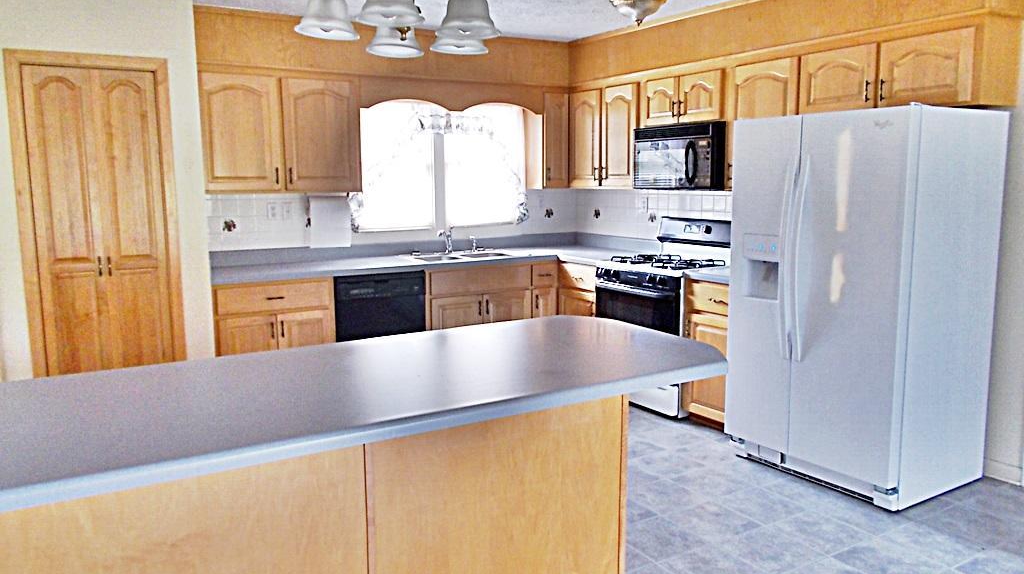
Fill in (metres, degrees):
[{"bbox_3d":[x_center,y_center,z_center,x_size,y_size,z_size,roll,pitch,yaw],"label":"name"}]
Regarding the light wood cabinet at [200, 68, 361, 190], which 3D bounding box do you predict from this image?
[{"bbox_3d":[-1.488,-0.973,4.908,0.988,0.751,0.323,-5,9,-31],"label":"light wood cabinet"}]

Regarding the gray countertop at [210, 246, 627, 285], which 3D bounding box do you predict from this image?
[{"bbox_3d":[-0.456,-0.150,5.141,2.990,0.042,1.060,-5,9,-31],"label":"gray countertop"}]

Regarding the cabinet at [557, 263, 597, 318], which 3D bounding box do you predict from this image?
[{"bbox_3d":[0.725,0.247,5.610,0.640,0.884,0.484,-5,9,-31],"label":"cabinet"}]

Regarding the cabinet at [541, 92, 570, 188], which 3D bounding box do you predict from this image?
[{"bbox_3d":[0.244,-1.117,5.875,0.240,0.730,0.330,-5,9,-31],"label":"cabinet"}]

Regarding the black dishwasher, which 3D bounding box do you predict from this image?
[{"bbox_3d":[-0.981,0.307,5.200,0.612,0.847,0.585,-5,9,-31],"label":"black dishwasher"}]

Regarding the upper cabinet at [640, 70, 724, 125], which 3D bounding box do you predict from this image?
[{"bbox_3d":[1.198,-1.199,4.912,0.323,0.353,0.776,-5,9,-31],"label":"upper cabinet"}]

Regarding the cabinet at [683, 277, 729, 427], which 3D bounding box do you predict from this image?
[{"bbox_3d":[1.396,0.391,4.520,0.640,0.884,0.459,-5,9,-31],"label":"cabinet"}]

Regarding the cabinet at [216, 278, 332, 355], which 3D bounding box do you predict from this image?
[{"bbox_3d":[-1.535,0.360,4.803,0.715,0.866,0.620,-5,9,-31],"label":"cabinet"}]

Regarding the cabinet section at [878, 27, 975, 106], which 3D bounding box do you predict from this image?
[{"bbox_3d":[2.062,-1.025,3.671,0.333,0.343,0.475,-5,9,-31],"label":"cabinet section"}]

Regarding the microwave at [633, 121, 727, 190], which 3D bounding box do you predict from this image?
[{"bbox_3d":[1.163,-0.825,4.946,0.406,0.398,0.746,-5,9,-31],"label":"microwave"}]

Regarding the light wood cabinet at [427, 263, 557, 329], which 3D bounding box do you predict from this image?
[{"bbox_3d":[-0.272,0.242,5.570,1.040,0.866,0.620,-5,9,-31],"label":"light wood cabinet"}]

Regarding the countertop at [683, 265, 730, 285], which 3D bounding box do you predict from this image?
[{"bbox_3d":[1.387,-0.064,4.455,0.650,0.040,0.469,-5,9,-31],"label":"countertop"}]

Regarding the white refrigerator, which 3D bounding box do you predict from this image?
[{"bbox_3d":[1.688,0.046,3.816,0.790,1.754,0.940,-5,9,-31],"label":"white refrigerator"}]

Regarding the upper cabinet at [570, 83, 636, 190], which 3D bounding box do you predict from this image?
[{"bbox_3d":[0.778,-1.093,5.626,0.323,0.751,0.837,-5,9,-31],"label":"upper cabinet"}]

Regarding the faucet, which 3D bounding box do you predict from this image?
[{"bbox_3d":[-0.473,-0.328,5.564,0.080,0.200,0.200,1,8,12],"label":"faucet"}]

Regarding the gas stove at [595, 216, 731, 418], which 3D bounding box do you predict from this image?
[{"bbox_3d":[1.032,0.166,4.942,0.690,1.176,0.762,-5,9,-31],"label":"gas stove"}]

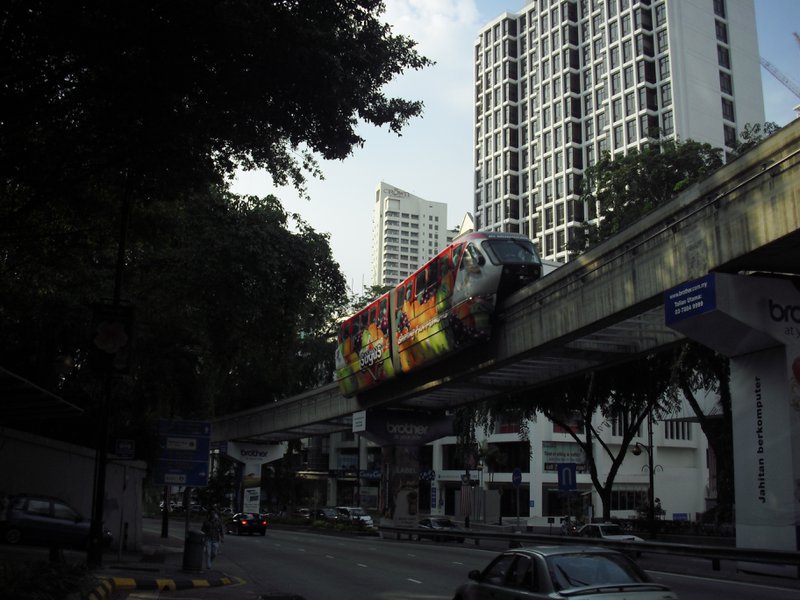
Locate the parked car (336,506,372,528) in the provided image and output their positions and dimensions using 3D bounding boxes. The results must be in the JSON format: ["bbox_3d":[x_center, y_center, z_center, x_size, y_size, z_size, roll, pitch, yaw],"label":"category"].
[{"bbox_3d":[-3.445,16.850,67.411,1.680,1.720,4.300,7,-15,-22],"label":"parked car"}]

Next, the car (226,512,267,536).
[{"bbox_3d":[-9.793,14.369,56.144,1.690,1.400,4.300,7,-15,-22],"label":"car"}]

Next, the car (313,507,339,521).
[{"bbox_3d":[-6.534,18.936,76.663,1.680,1.430,4.200,7,-15,-21],"label":"car"}]

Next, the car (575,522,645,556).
[{"bbox_3d":[9.593,10.908,40.112,1.660,1.400,4.100,4,-14,-12],"label":"car"}]

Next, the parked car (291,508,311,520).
[{"bbox_3d":[-9.503,20.826,84.421,1.680,1.430,4.200,8,-15,-24],"label":"parked car"}]

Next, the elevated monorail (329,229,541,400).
[{"bbox_3d":[1.241,1.750,46.667,3.000,4.900,22.800,6,-14,-19],"label":"elevated monorail"}]

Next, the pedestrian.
[{"bbox_3d":[-5.471,6.982,25.546,0.580,1.670,0.450,4,-14,-12],"label":"pedestrian"}]

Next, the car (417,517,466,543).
[{"bbox_3d":[2.291,13.572,51.773,1.680,1.420,4.200,6,-14,-17],"label":"car"}]

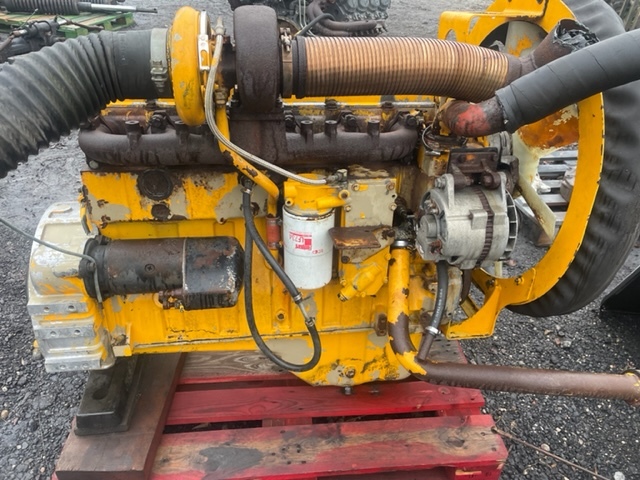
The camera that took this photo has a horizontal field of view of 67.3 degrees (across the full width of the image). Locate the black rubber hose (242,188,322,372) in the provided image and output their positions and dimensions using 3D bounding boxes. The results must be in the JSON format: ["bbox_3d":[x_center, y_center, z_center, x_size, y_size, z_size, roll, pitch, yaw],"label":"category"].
[{"bbox_3d":[-0.091,0.104,1.172,0.176,0.450,0.158,-3,31,-8],"label":"black rubber hose"}]

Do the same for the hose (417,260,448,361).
[{"bbox_3d":[0.287,0.177,1.218,0.056,0.301,0.077,-3,31,-8],"label":"hose"}]

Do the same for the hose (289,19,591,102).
[{"bbox_3d":[0.292,-0.397,1.075,0.724,0.149,0.179,-3,31,-8],"label":"hose"}]

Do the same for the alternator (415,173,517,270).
[{"bbox_3d":[0.326,-0.036,1.064,0.190,0.190,0.172,-3,31,-8],"label":"alternator"}]

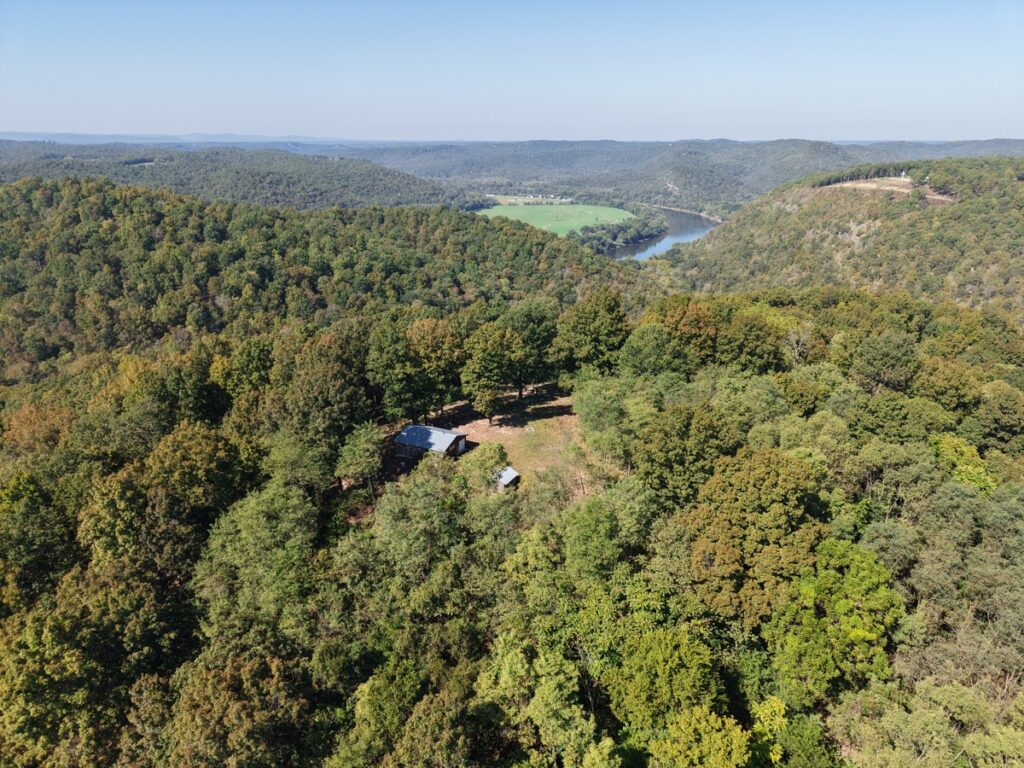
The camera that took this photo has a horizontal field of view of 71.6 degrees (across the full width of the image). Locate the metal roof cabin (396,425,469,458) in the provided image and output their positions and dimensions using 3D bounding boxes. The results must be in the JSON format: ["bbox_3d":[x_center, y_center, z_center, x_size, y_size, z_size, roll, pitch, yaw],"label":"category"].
[{"bbox_3d":[-12.241,8.955,108.090,8.900,4.100,6.700,9,21,24],"label":"metal roof cabin"}]

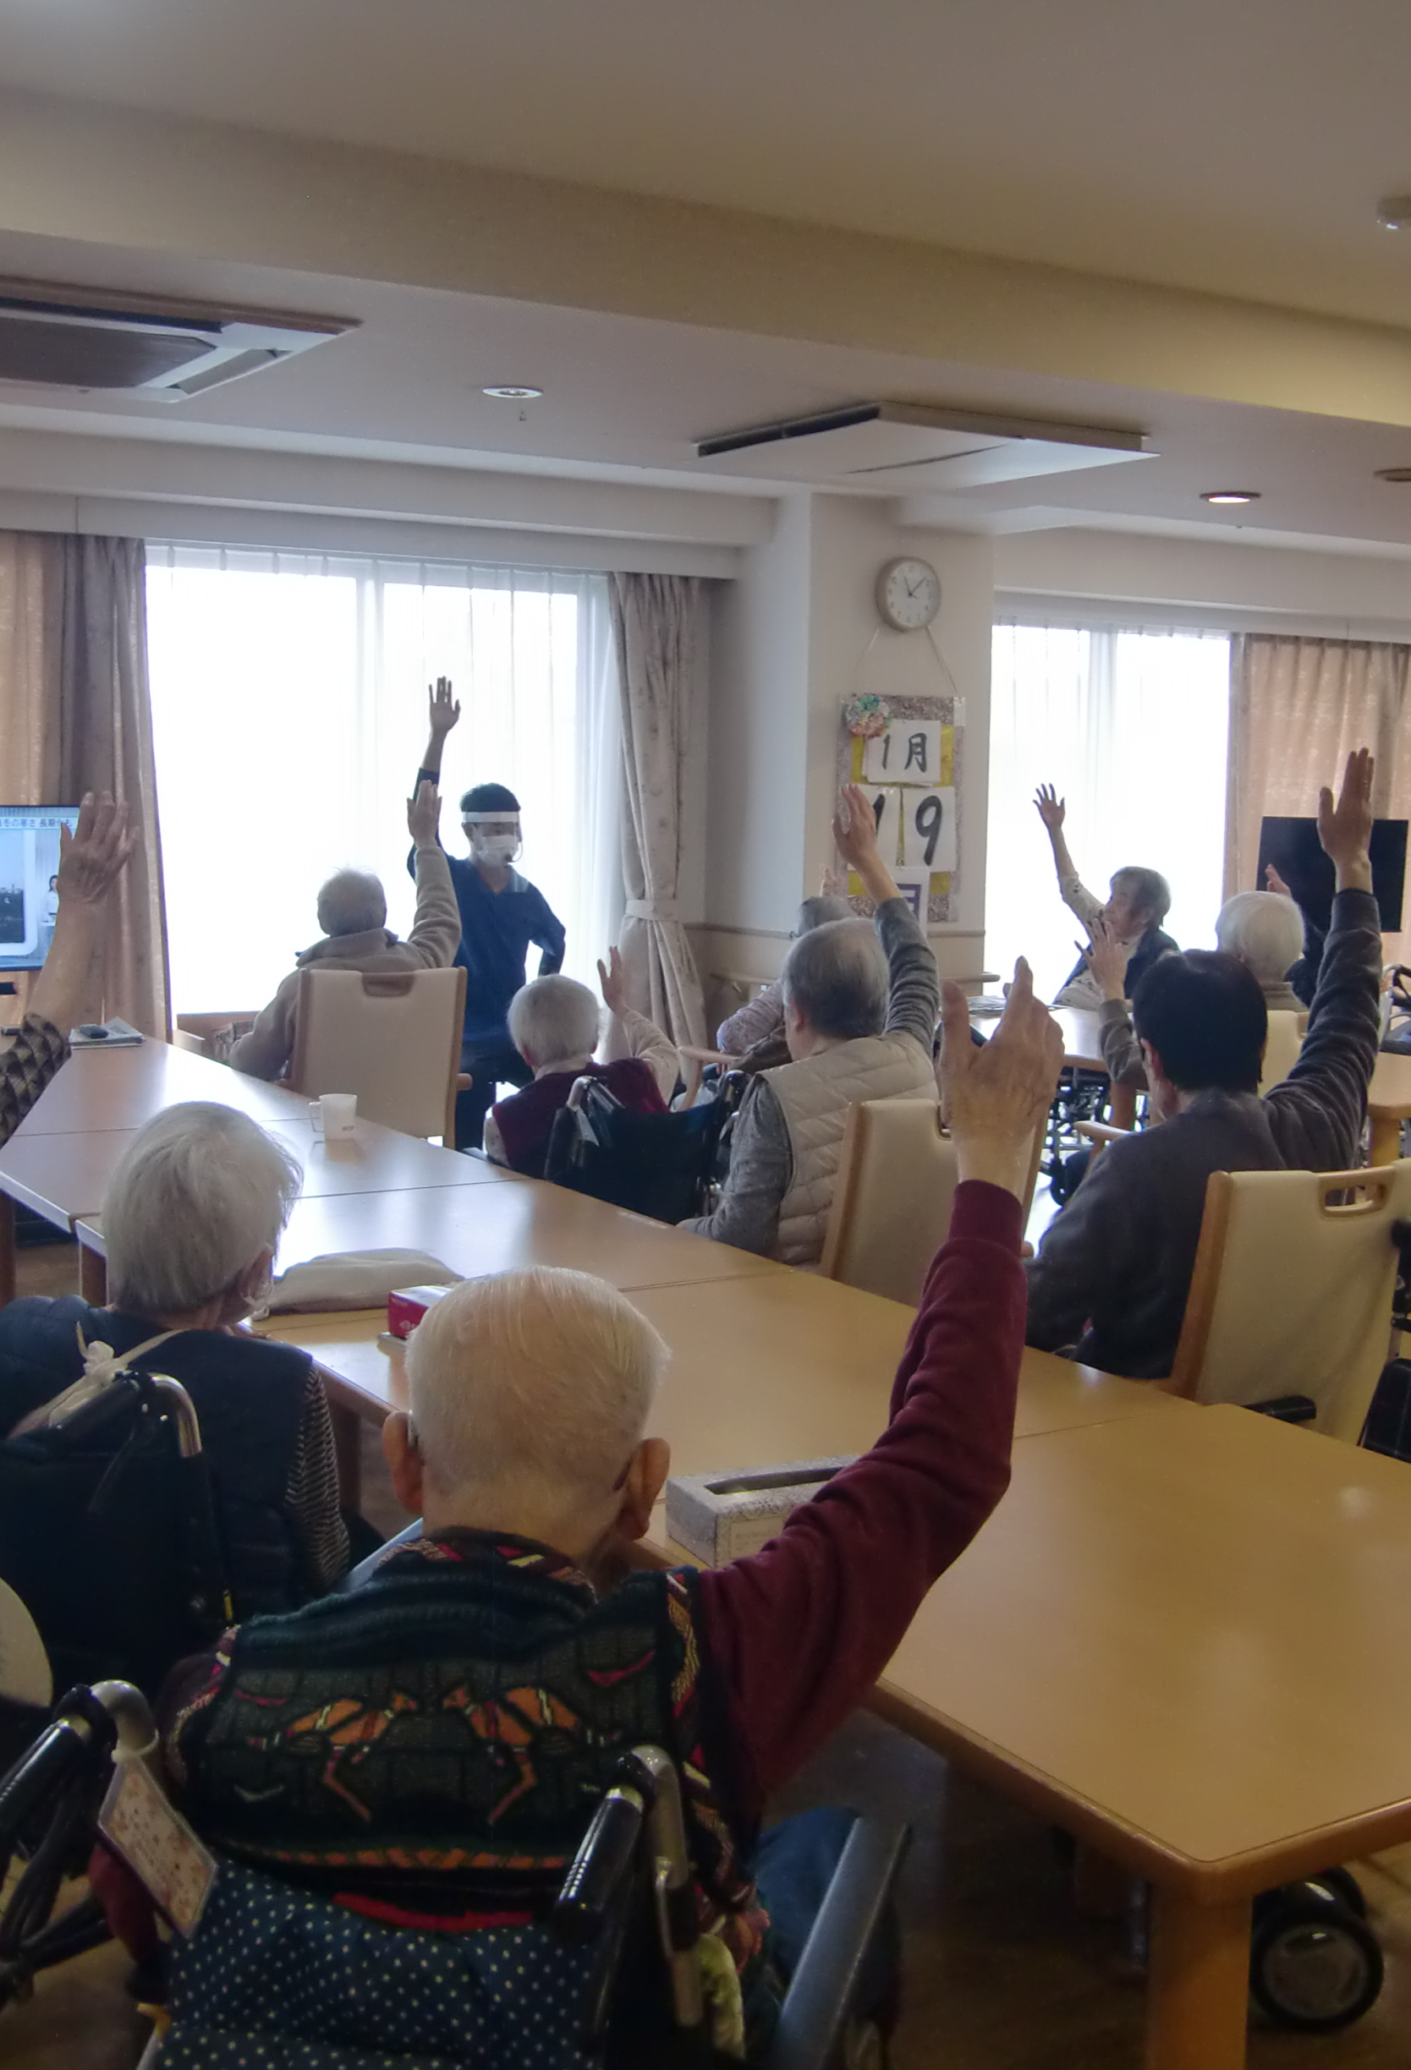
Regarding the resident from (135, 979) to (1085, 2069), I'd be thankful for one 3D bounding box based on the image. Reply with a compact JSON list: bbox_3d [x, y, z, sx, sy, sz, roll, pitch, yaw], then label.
[{"bbox_3d":[-0.010,0.594,1.660,0.600,1.280,0.820,2,7,8],"label":"resident"}]

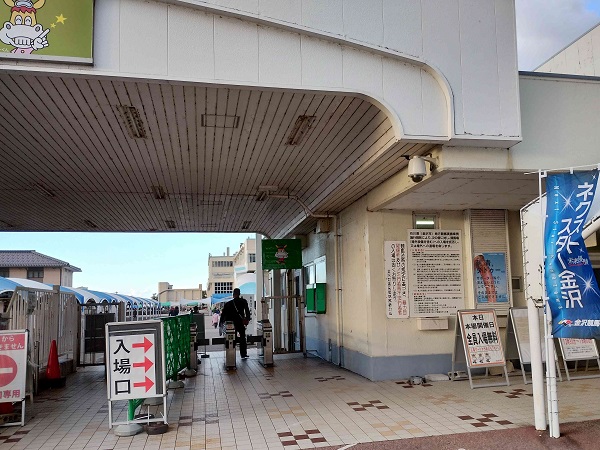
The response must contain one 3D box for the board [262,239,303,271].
[{"bbox_3d":[-0.403,0.687,11.300,0.940,0.690,0.040,0,-7,-11],"label":"board"}]

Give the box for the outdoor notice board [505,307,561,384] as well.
[{"bbox_3d":[3.598,1.880,7.684,0.620,1.100,0.600,0,-7,-11],"label":"outdoor notice board"}]

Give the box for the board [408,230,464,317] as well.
[{"bbox_3d":[2.268,0.812,8.080,0.960,1.440,0.030,0,-7,-11],"label":"board"}]

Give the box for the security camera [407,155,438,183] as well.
[{"bbox_3d":[1.447,-0.655,5.710,0.360,0.320,0.210,0,-7,-11],"label":"security camera"}]

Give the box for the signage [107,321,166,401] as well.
[{"bbox_3d":[-1.931,1.598,5.690,0.640,0.890,0.050,-2,-5,-12],"label":"signage"}]

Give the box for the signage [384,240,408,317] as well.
[{"bbox_3d":[1.596,0.903,7.970,0.380,1.260,0.030,0,-7,-11],"label":"signage"}]

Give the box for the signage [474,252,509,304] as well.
[{"bbox_3d":[3.261,0.901,8.250,0.600,0.850,0.020,0,-7,-11],"label":"signage"}]

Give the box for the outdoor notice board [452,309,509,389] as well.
[{"bbox_3d":[2.757,1.896,7.551,0.610,1.110,0.600,0,-7,-11],"label":"outdoor notice board"}]

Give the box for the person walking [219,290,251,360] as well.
[{"bbox_3d":[-1.540,2.334,11.500,0.660,1.660,0.500,0,-7,-11],"label":"person walking"}]

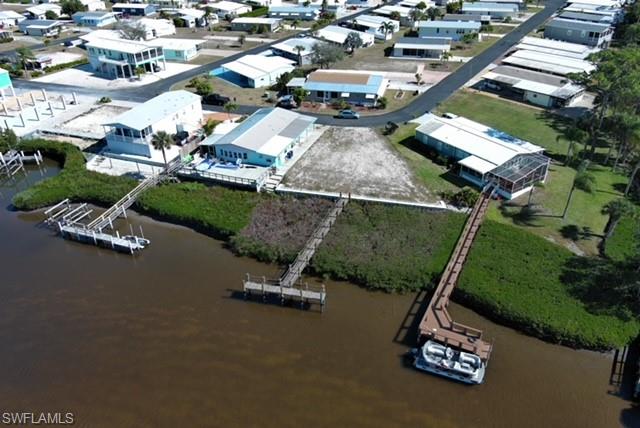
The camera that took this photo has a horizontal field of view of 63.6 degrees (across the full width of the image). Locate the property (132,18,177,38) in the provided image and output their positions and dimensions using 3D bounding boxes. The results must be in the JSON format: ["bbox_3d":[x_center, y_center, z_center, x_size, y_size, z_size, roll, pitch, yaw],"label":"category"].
[{"bbox_3d":[-57.769,-63.422,177.380,9.500,4.200,12.200,19,36,31],"label":"property"}]

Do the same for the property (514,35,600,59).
[{"bbox_3d":[68.130,-47.230,149.610,21.030,3.300,12.490,27,42,37],"label":"property"}]

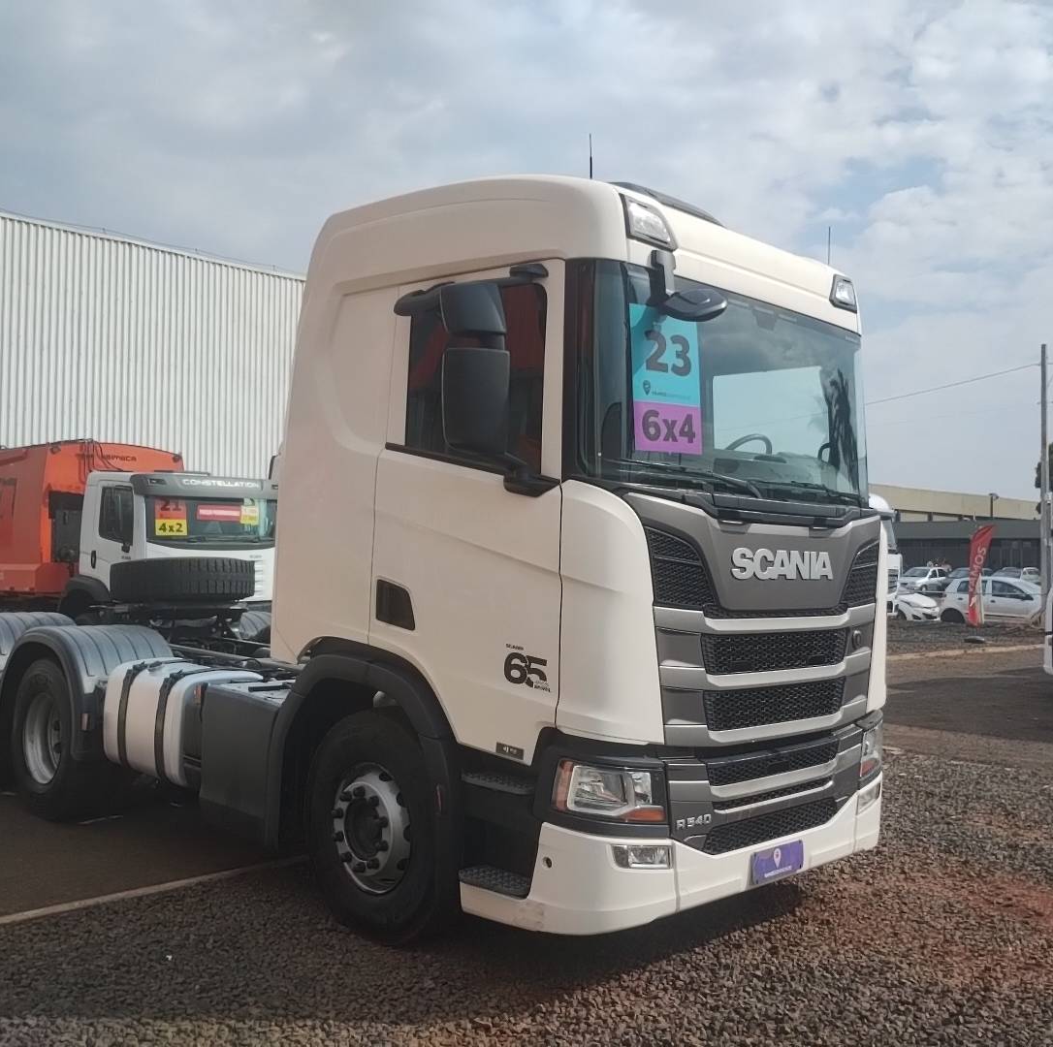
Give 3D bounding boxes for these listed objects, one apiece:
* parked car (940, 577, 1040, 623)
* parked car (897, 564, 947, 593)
[{"bbox_3d":[12.941,2.177,30.568,3.830,1.430,1.640,-1,-3,35],"label":"parked car"},{"bbox_3d":[19.691,2.914,56.368,4.100,1.440,1.660,3,-4,-44],"label":"parked car"}]

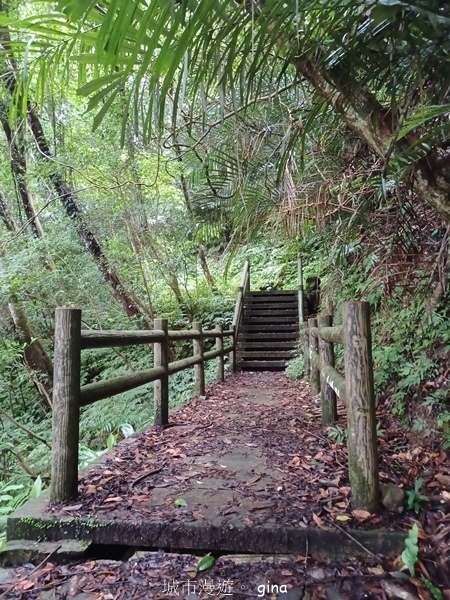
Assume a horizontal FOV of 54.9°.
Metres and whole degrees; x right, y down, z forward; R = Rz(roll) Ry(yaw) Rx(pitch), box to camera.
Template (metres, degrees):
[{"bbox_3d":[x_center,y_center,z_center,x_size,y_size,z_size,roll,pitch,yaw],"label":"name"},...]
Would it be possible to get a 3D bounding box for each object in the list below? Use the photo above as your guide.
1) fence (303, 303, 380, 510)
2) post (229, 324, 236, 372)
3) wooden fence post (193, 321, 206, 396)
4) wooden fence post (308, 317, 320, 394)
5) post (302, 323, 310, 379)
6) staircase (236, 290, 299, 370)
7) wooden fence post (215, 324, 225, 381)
[{"bbox_3d":[1.057,0.715,4.950,0.145,1.000,5.904,-2,-4,8],"label":"fence"},{"bbox_3d":[0.165,1.042,9.210,0.135,1.000,0.135,-2,-4,8],"label":"post"},{"bbox_3d":[-0.333,0.789,5.720,0.135,1.000,0.135,-2,-4,8],"label":"wooden fence post"},{"bbox_3d":[1.201,0.756,5.800,0.135,1.000,0.135,-2,-4,8],"label":"wooden fence post"},{"bbox_3d":[1.458,0.909,7.800,0.135,1.000,0.135,-2,-4,8],"label":"post"},{"bbox_3d":[1.154,0.652,10.955,1.370,2.020,2.900,-2,-4,8],"label":"staircase"},{"bbox_3d":[-0.099,0.917,7.460,0.135,1.000,0.135,-2,-4,8],"label":"wooden fence post"}]

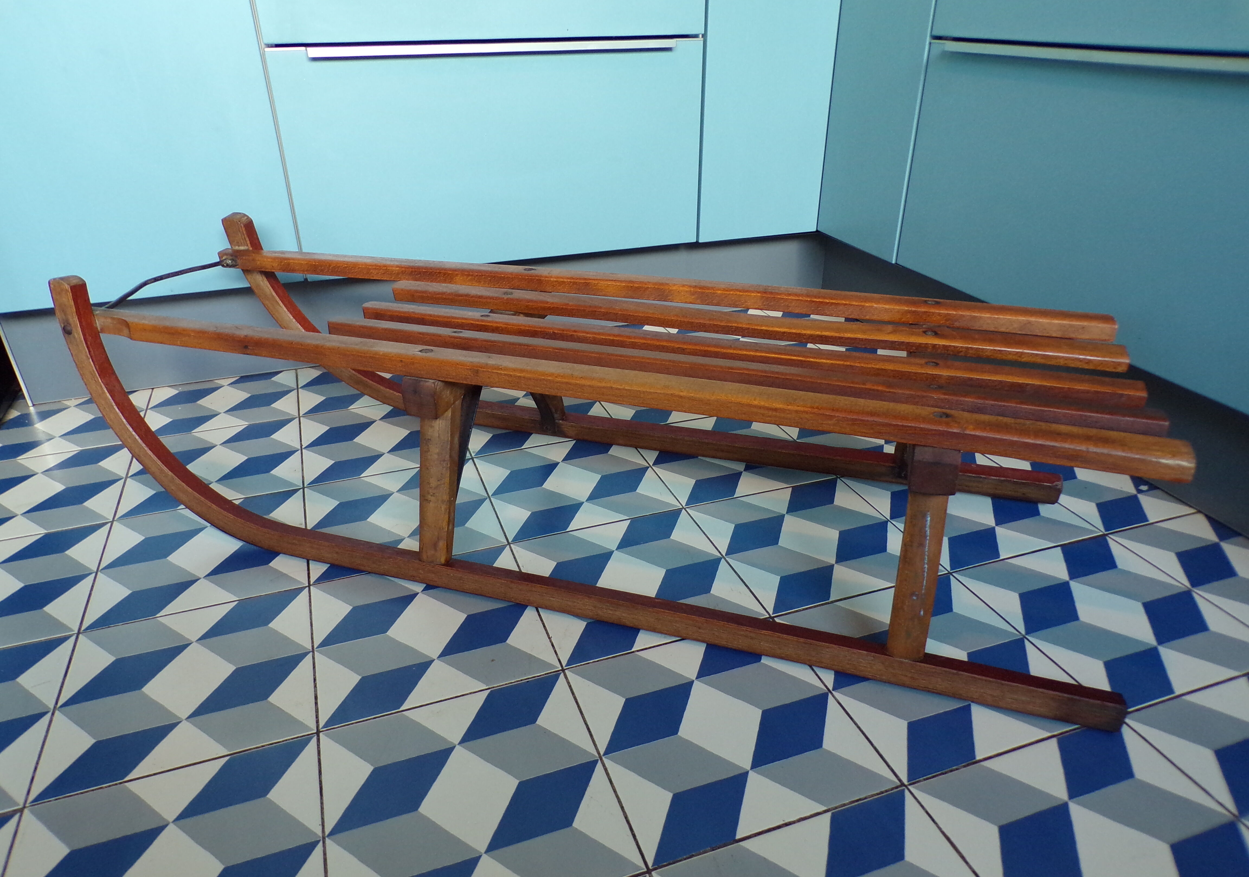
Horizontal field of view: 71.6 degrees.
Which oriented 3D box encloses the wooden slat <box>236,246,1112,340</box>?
[{"bbox_3d":[-0.011,-0.168,0.961,1.005,0.018,0.032,7,33,14],"label":"wooden slat"}]

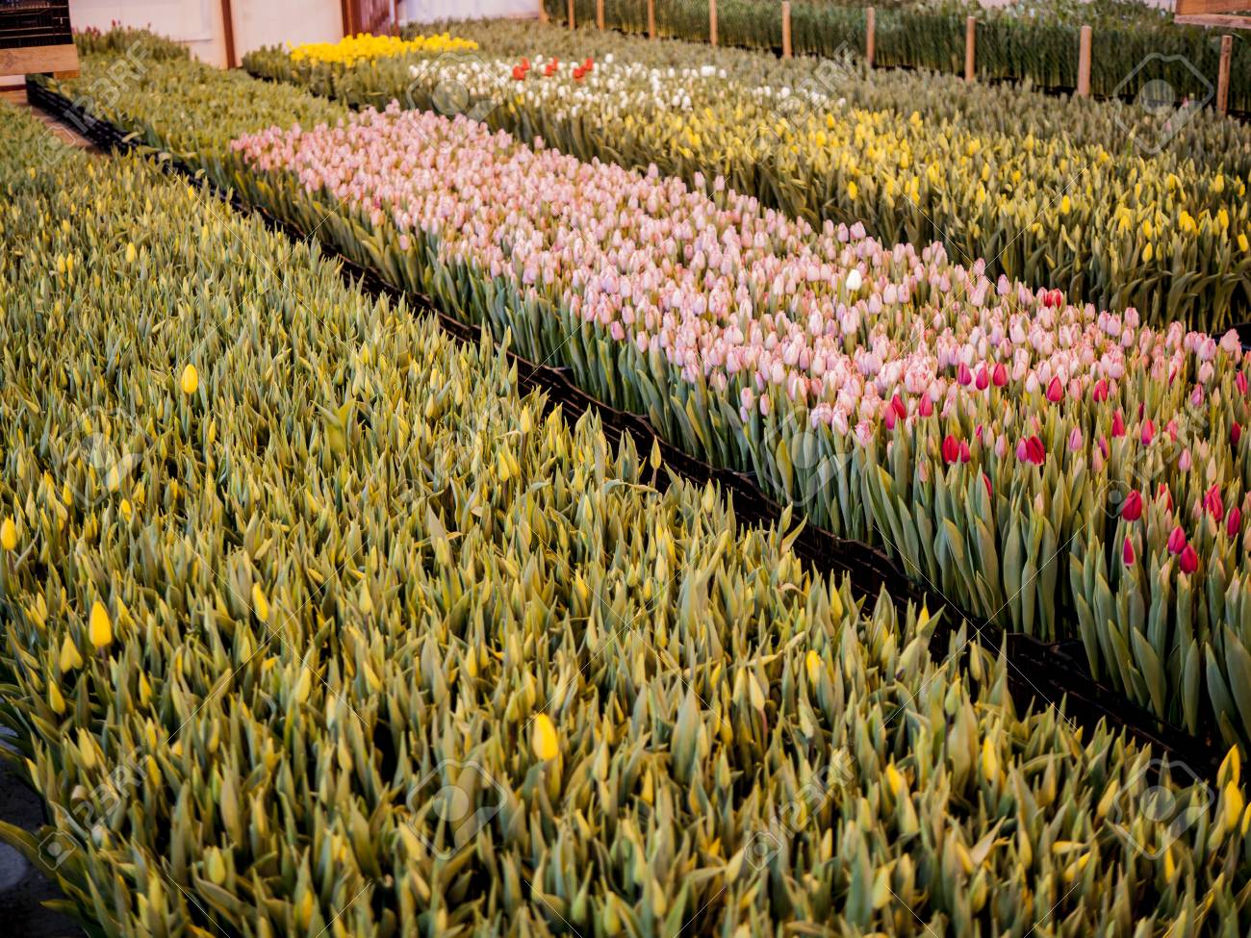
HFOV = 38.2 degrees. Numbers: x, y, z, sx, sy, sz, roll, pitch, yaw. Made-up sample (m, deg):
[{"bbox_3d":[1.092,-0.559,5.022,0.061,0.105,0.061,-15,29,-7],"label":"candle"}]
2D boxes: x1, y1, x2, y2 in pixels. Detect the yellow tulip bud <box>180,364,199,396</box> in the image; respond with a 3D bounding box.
[{"bbox_3d":[-0.954,-0.197,3.958,0.036,0.063,0.036,-2,18,-13],"label":"yellow tulip bud"}]

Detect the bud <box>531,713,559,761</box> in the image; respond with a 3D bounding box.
[{"bbox_3d":[-0.101,0.336,2.262,0.032,0.060,0.032,-6,17,-3],"label":"bud"}]

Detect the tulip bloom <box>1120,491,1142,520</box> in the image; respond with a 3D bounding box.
[{"bbox_3d":[0.907,0.067,3.239,0.034,0.054,0.034,9,18,16],"label":"tulip bloom"}]

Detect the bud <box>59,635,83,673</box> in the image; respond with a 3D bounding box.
[{"bbox_3d":[-0.782,0.261,2.550,0.034,0.054,0.034,-6,18,-18],"label":"bud"}]

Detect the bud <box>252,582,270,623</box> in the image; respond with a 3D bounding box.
[{"bbox_3d":[-0.562,0.204,2.779,0.022,0.060,0.022,-13,17,-12],"label":"bud"}]

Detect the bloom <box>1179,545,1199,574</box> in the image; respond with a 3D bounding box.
[{"bbox_3d":[0.988,0.159,3.170,0.033,0.052,0.033,5,18,17],"label":"bloom"}]

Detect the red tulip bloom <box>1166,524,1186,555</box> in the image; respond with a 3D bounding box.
[{"bbox_3d":[0.995,0.129,3.260,0.034,0.053,0.034,5,18,17],"label":"red tulip bloom"}]

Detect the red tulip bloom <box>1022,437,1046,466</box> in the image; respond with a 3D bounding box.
[{"bbox_3d":[0.856,-0.038,3.780,0.041,0.060,0.041,3,18,13],"label":"red tulip bloom"}]

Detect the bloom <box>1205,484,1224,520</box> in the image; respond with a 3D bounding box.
[{"bbox_3d":[1.121,0.063,3.440,0.036,0.067,0.036,5,18,18],"label":"bloom"}]

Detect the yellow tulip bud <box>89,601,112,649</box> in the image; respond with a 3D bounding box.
[{"bbox_3d":[-0.761,0.225,2.620,0.034,0.068,0.034,-6,18,-17],"label":"yellow tulip bud"}]

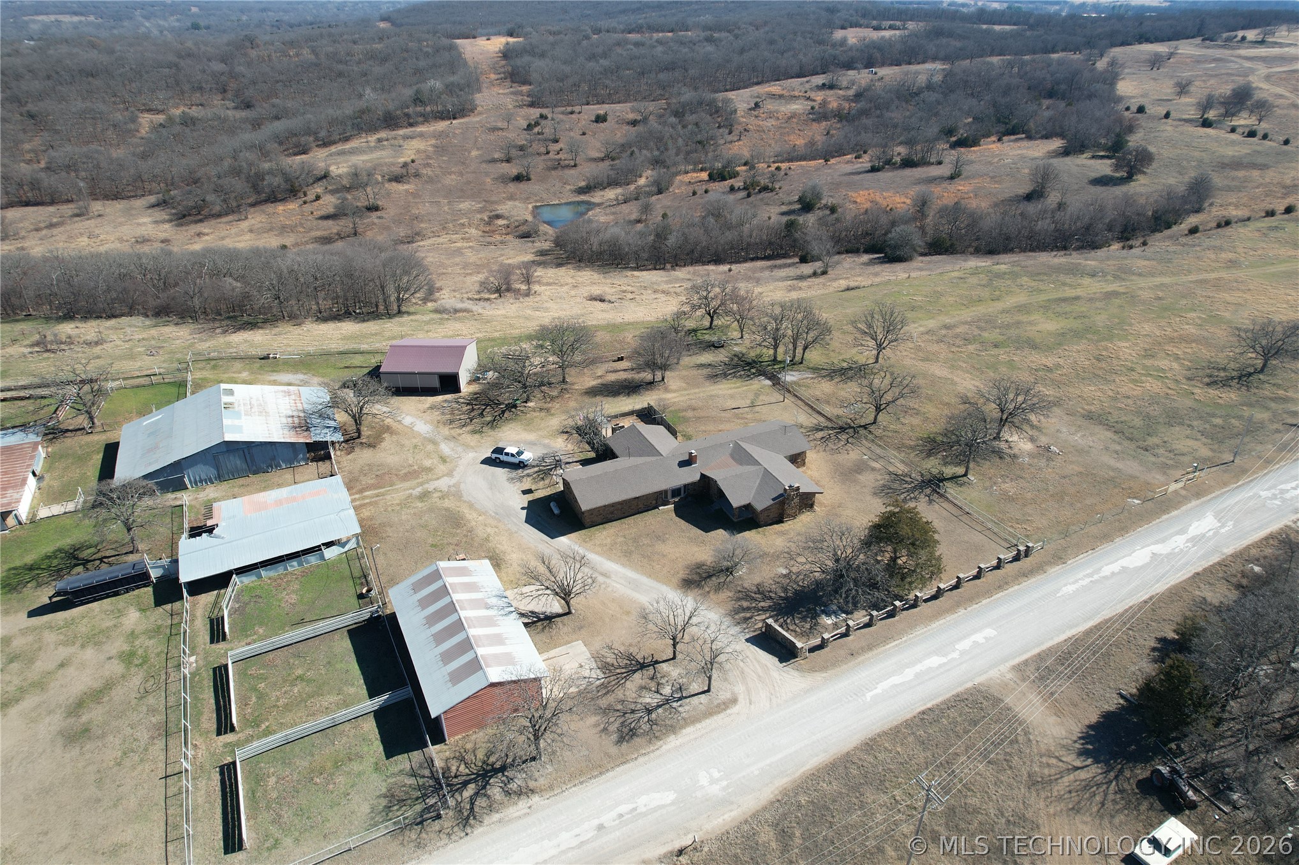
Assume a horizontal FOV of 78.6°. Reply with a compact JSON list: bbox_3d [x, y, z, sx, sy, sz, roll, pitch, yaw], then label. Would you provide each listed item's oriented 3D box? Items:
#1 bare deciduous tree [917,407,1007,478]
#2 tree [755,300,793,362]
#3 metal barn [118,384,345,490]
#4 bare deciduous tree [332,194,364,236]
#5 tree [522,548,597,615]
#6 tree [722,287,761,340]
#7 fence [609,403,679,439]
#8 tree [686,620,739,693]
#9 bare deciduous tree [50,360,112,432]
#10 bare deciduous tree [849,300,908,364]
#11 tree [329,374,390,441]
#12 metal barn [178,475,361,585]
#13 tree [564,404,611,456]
[{"bbox_3d":[41.905,1.893,106.378,11.200,9.400,11.200,0,30,0],"label":"bare deciduous tree"},{"bbox_3d":[22.000,-17.430,138.592,7.200,11.000,7.200,0,30,0],"label":"tree"},{"bbox_3d":[-59.703,-0.395,113.271,28.000,6.300,18.300,-14,32,-23],"label":"metal barn"},{"bbox_3d":[-86.692,-62.644,228.898,9.000,11.800,9.000,0,30,0],"label":"bare deciduous tree"},{"bbox_3d":[-9.362,16.113,82.910,7.870,7.540,7.870,-4,30,-7],"label":"tree"},{"bbox_3d":[16.810,-21.810,146.030,6.880,9.770,6.680,3,30,6],"label":"tree"},{"bbox_3d":[-1.183,-1.344,119.293,7.440,1.800,9.310,-13,32,-21],"label":"fence"},{"bbox_3d":[5.444,21.045,73.279,5.570,8.280,5.570,2,30,5],"label":"tree"},{"bbox_3d":[-84.988,-5.758,119.178,7.690,10.790,7.310,-22,36,-33],"label":"bare deciduous tree"},{"bbox_3d":[39.966,-17.007,137.896,9.800,11.000,9.800,0,30,0],"label":"bare deciduous tree"},{"bbox_3d":[-40.917,-3.341,112.507,8.290,9.670,7.880,0,31,0],"label":"tree"},{"bbox_3d":[-44.595,11.600,93.289,18.430,3.660,12.420,-15,34,-24],"label":"metal barn"},{"bbox_3d":[-8.548,-0.228,109.137,6.380,7.970,6.060,0,31,0],"label":"tree"}]

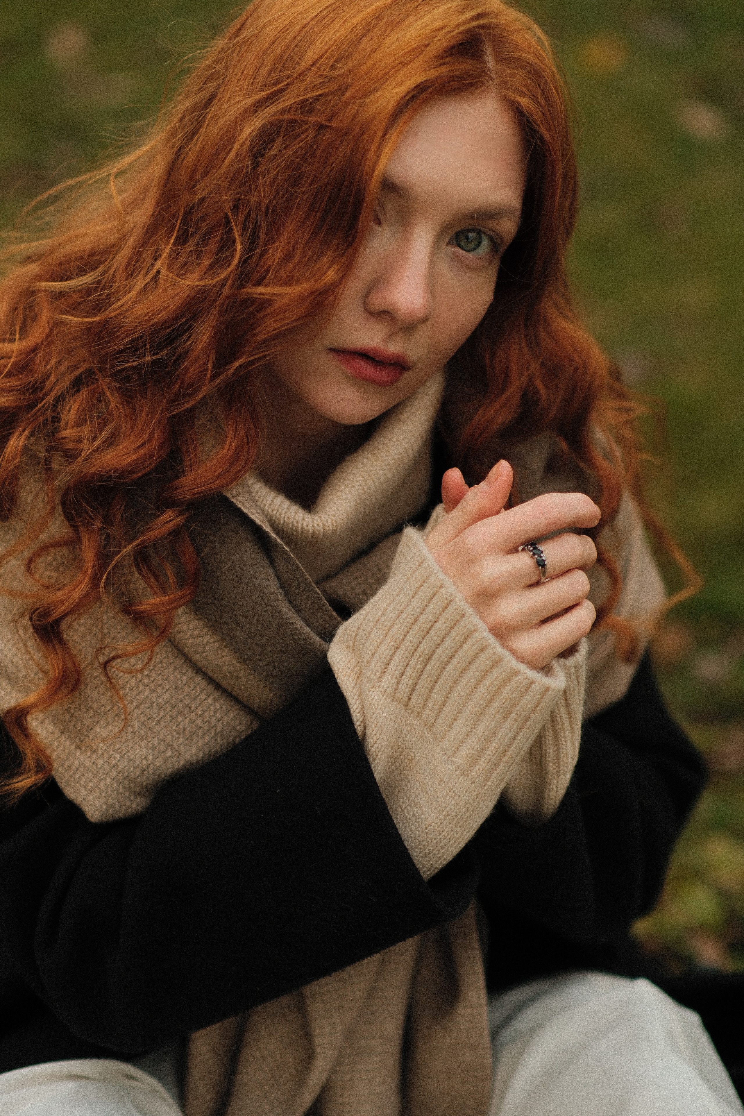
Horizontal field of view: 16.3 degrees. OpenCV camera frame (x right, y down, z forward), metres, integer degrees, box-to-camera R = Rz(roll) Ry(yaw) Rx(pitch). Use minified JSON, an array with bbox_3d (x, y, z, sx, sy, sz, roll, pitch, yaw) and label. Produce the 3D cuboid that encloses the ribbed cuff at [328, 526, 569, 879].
[{"bbox_3d":[0.026,0.064,1.160,0.104,0.118,0.075,40,14,0],"label":"ribbed cuff"}]

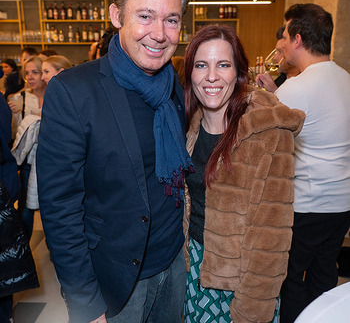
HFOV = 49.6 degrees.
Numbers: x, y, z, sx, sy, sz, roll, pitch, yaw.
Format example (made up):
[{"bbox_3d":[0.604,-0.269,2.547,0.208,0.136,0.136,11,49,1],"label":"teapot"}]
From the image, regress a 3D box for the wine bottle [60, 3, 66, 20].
[{"bbox_3d":[-2.060,-2.778,7.011,0.080,0.310,0.080,0,13,0],"label":"wine bottle"}]

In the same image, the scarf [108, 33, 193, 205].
[{"bbox_3d":[-0.073,-0.111,1.016,0.200,0.450,0.230,-8,17,-29],"label":"scarf"}]

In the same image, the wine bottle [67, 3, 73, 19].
[{"bbox_3d":[-2.018,-2.890,7.309,0.082,0.293,0.082,0,15,0],"label":"wine bottle"}]

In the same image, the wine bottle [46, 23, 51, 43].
[{"bbox_3d":[-2.471,-2.505,7.411,0.077,0.347,0.077,0,15,0],"label":"wine bottle"}]

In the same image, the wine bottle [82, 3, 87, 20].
[{"bbox_3d":[-1.745,-2.888,7.309,0.080,0.289,0.080,0,15,0],"label":"wine bottle"}]

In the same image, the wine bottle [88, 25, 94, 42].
[{"bbox_3d":[-1.639,-2.491,7.413,0.080,0.308,0.080,0,15,0],"label":"wine bottle"}]

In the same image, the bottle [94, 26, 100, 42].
[{"bbox_3d":[-1.522,-2.485,7.414,0.080,0.296,0.080,0,15,0],"label":"bottle"}]

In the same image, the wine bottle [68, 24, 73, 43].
[{"bbox_3d":[-1.951,-2.393,7.097,0.077,0.315,0.077,0,13,0],"label":"wine bottle"}]

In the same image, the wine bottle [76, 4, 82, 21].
[{"bbox_3d":[-1.768,-2.769,7.012,0.078,0.305,0.078,0,13,0],"label":"wine bottle"}]

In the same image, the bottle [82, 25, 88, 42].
[{"bbox_3d":[-1.672,-2.398,7.096,0.078,0.305,0.078,0,13,0],"label":"bottle"}]

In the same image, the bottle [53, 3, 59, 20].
[{"bbox_3d":[-2.202,-2.778,7.011,0.080,0.310,0.080,0,13,0],"label":"bottle"}]

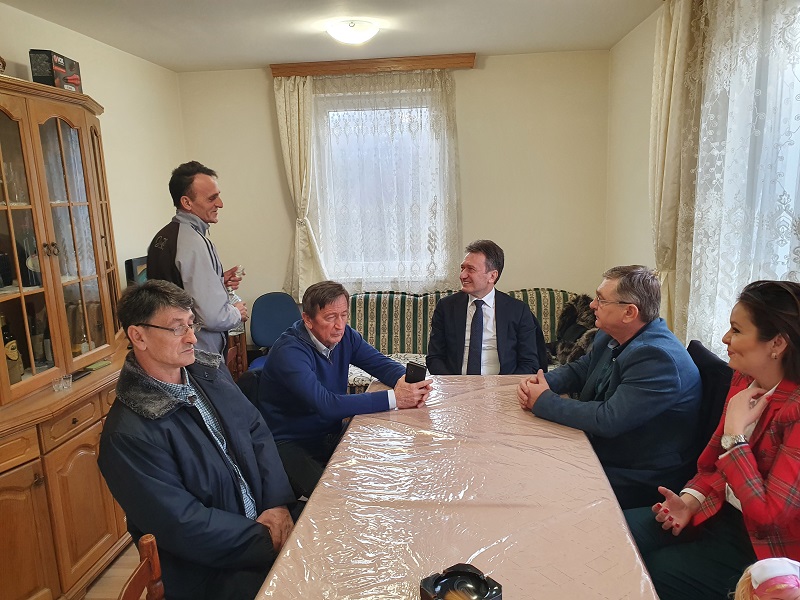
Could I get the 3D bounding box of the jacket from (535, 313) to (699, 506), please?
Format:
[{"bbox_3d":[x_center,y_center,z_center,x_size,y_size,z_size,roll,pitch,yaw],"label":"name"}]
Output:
[{"bbox_3d":[0.741,0.356,2.065,0.520,0.650,0.520,-3,11,-1],"label":"jacket"}]

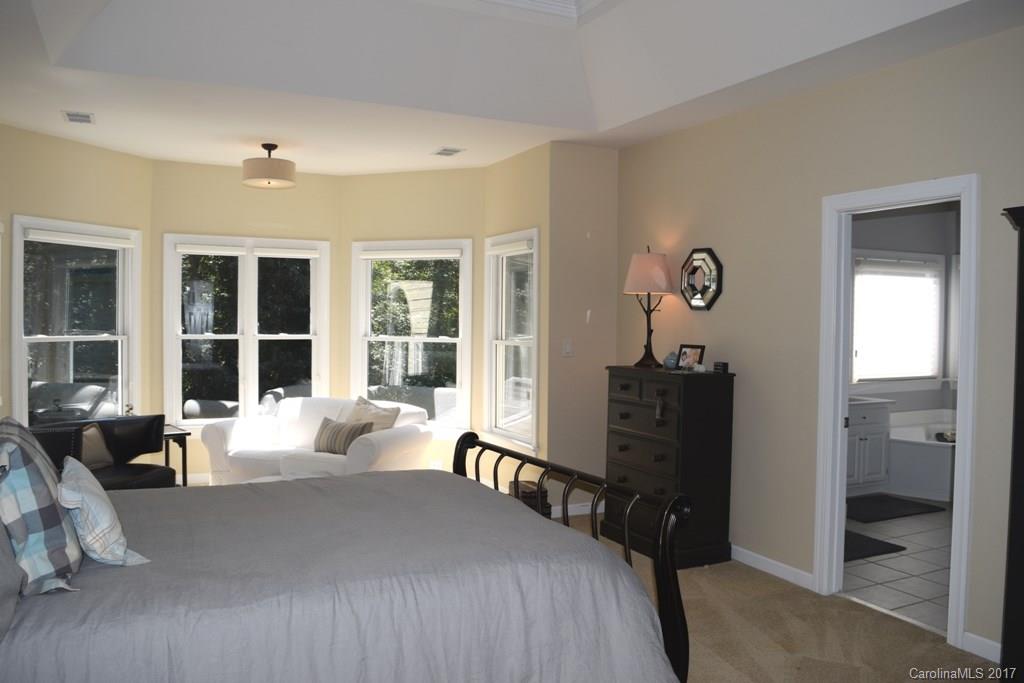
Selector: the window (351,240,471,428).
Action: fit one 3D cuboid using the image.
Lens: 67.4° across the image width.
[{"bbox_3d":[-0.887,-0.071,6.805,1.172,1.627,0.120,1,2,20],"label":"window"}]

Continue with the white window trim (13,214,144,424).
[{"bbox_3d":[-3.242,-0.061,5.779,0.120,1.627,1.072,1,2,21],"label":"white window trim"}]

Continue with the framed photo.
[{"bbox_3d":[1.169,0.110,4.970,0.030,0.155,0.195,20,-10,-35],"label":"framed photo"}]

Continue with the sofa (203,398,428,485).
[{"bbox_3d":[-1.494,0.863,5.935,1.520,0.790,0.880,1,2,20],"label":"sofa"}]

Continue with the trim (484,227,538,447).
[{"bbox_3d":[0.004,-0.036,6.116,0.120,1.627,0.943,0,2,-26],"label":"trim"}]

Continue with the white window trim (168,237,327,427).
[{"bbox_3d":[-2.284,-0.084,6.719,1.362,1.627,0.120,0,2,-25],"label":"white window trim"}]

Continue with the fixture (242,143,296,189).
[{"bbox_3d":[-1.795,-1.310,5.686,0.400,0.294,0.400,1,2,0],"label":"fixture"}]

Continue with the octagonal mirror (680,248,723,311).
[{"bbox_3d":[1.194,-0.397,4.922,0.045,0.395,0.380,0,2,-29],"label":"octagonal mirror"}]

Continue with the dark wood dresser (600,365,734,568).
[{"bbox_3d":[0.980,0.754,4.898,0.425,1.137,0.770,0,2,-28],"label":"dark wood dresser"}]

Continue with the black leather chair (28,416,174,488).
[{"bbox_3d":[-2.670,0.893,4.996,0.730,0.770,0.770,1,2,13],"label":"black leather chair"}]

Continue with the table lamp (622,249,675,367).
[{"bbox_3d":[0.921,-0.229,5.135,0.310,0.809,0.260,1,2,14],"label":"table lamp"}]

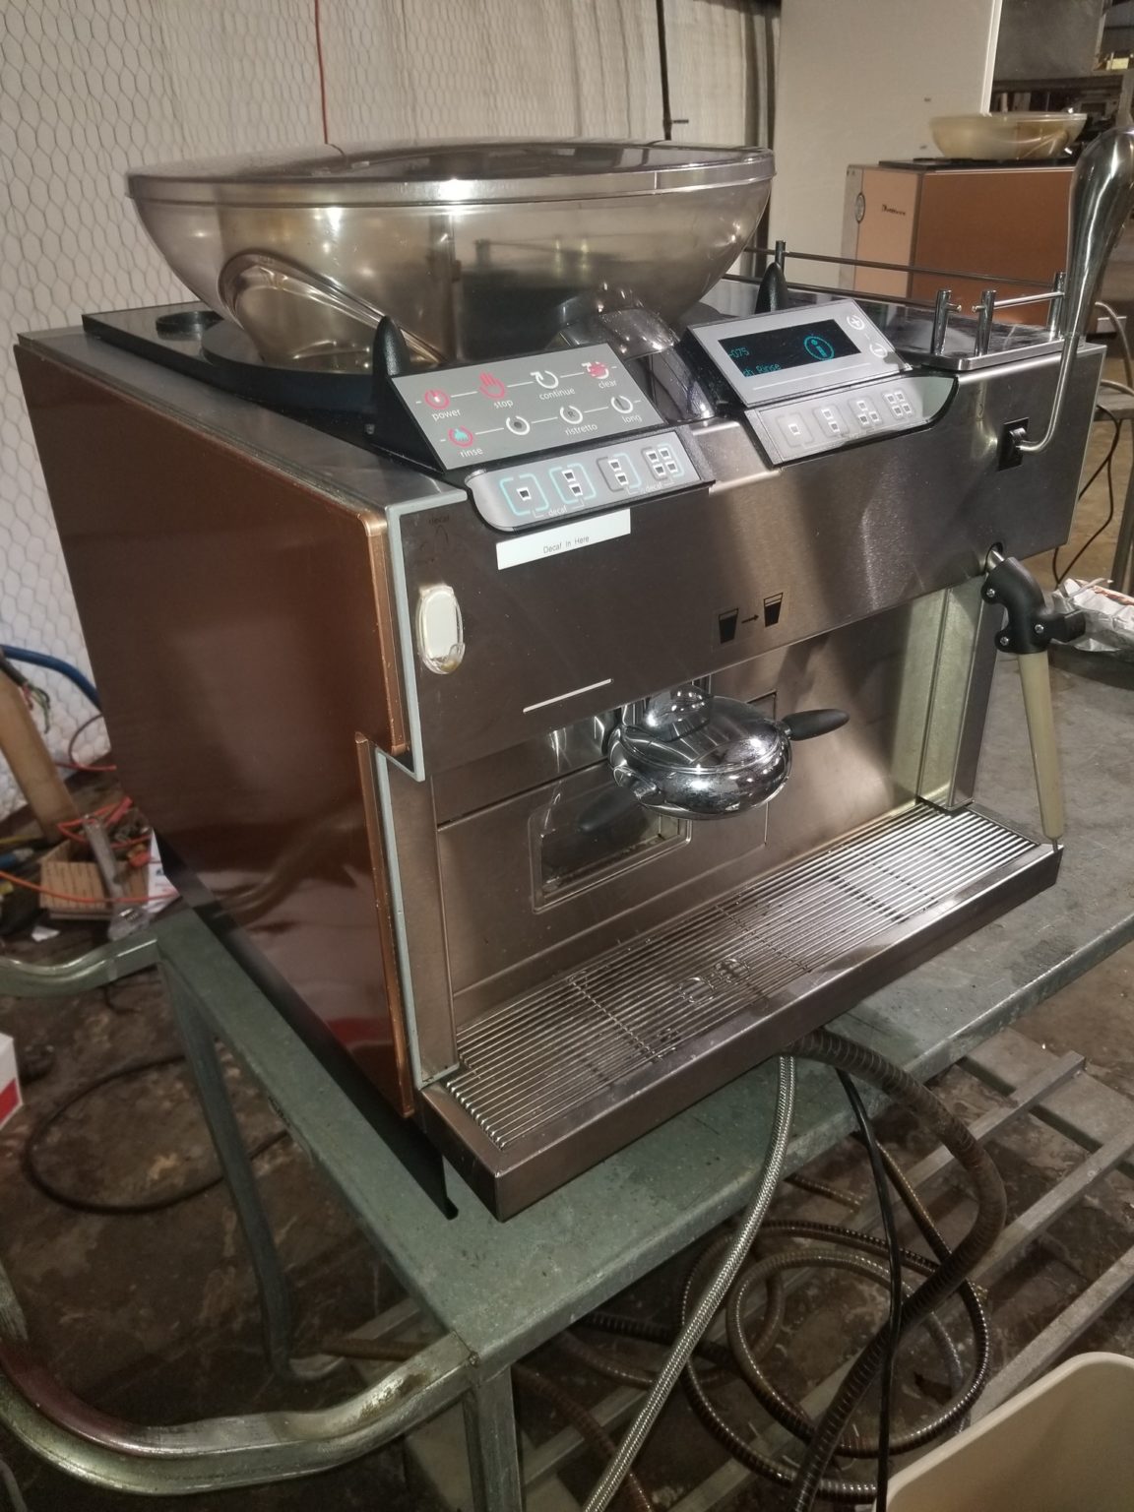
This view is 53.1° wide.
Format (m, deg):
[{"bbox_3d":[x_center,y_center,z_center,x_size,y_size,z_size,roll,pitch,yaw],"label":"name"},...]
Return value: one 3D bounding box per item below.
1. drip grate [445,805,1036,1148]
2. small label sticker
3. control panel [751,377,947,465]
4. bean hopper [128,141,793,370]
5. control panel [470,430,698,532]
[{"bbox_3d":[0.132,0.125,0.777,0.482,0.008,0.091,-21,34,-30],"label":"drip grate"},{"bbox_3d":[0.000,-0.101,0.526,0.076,0.012,0.001,-21,34,-30],"label":"small label sticker"},{"bbox_3d":[0.163,-0.187,0.628,0.160,0.030,0.008,-21,-9,-30],"label":"control panel"},{"bbox_3d":[-0.071,-0.354,0.775,0.416,0.106,0.416,-21,34,-30],"label":"bean hopper"},{"bbox_3d":[0.010,-0.128,0.530,0.123,0.028,0.008,-21,-9,-30],"label":"control panel"}]

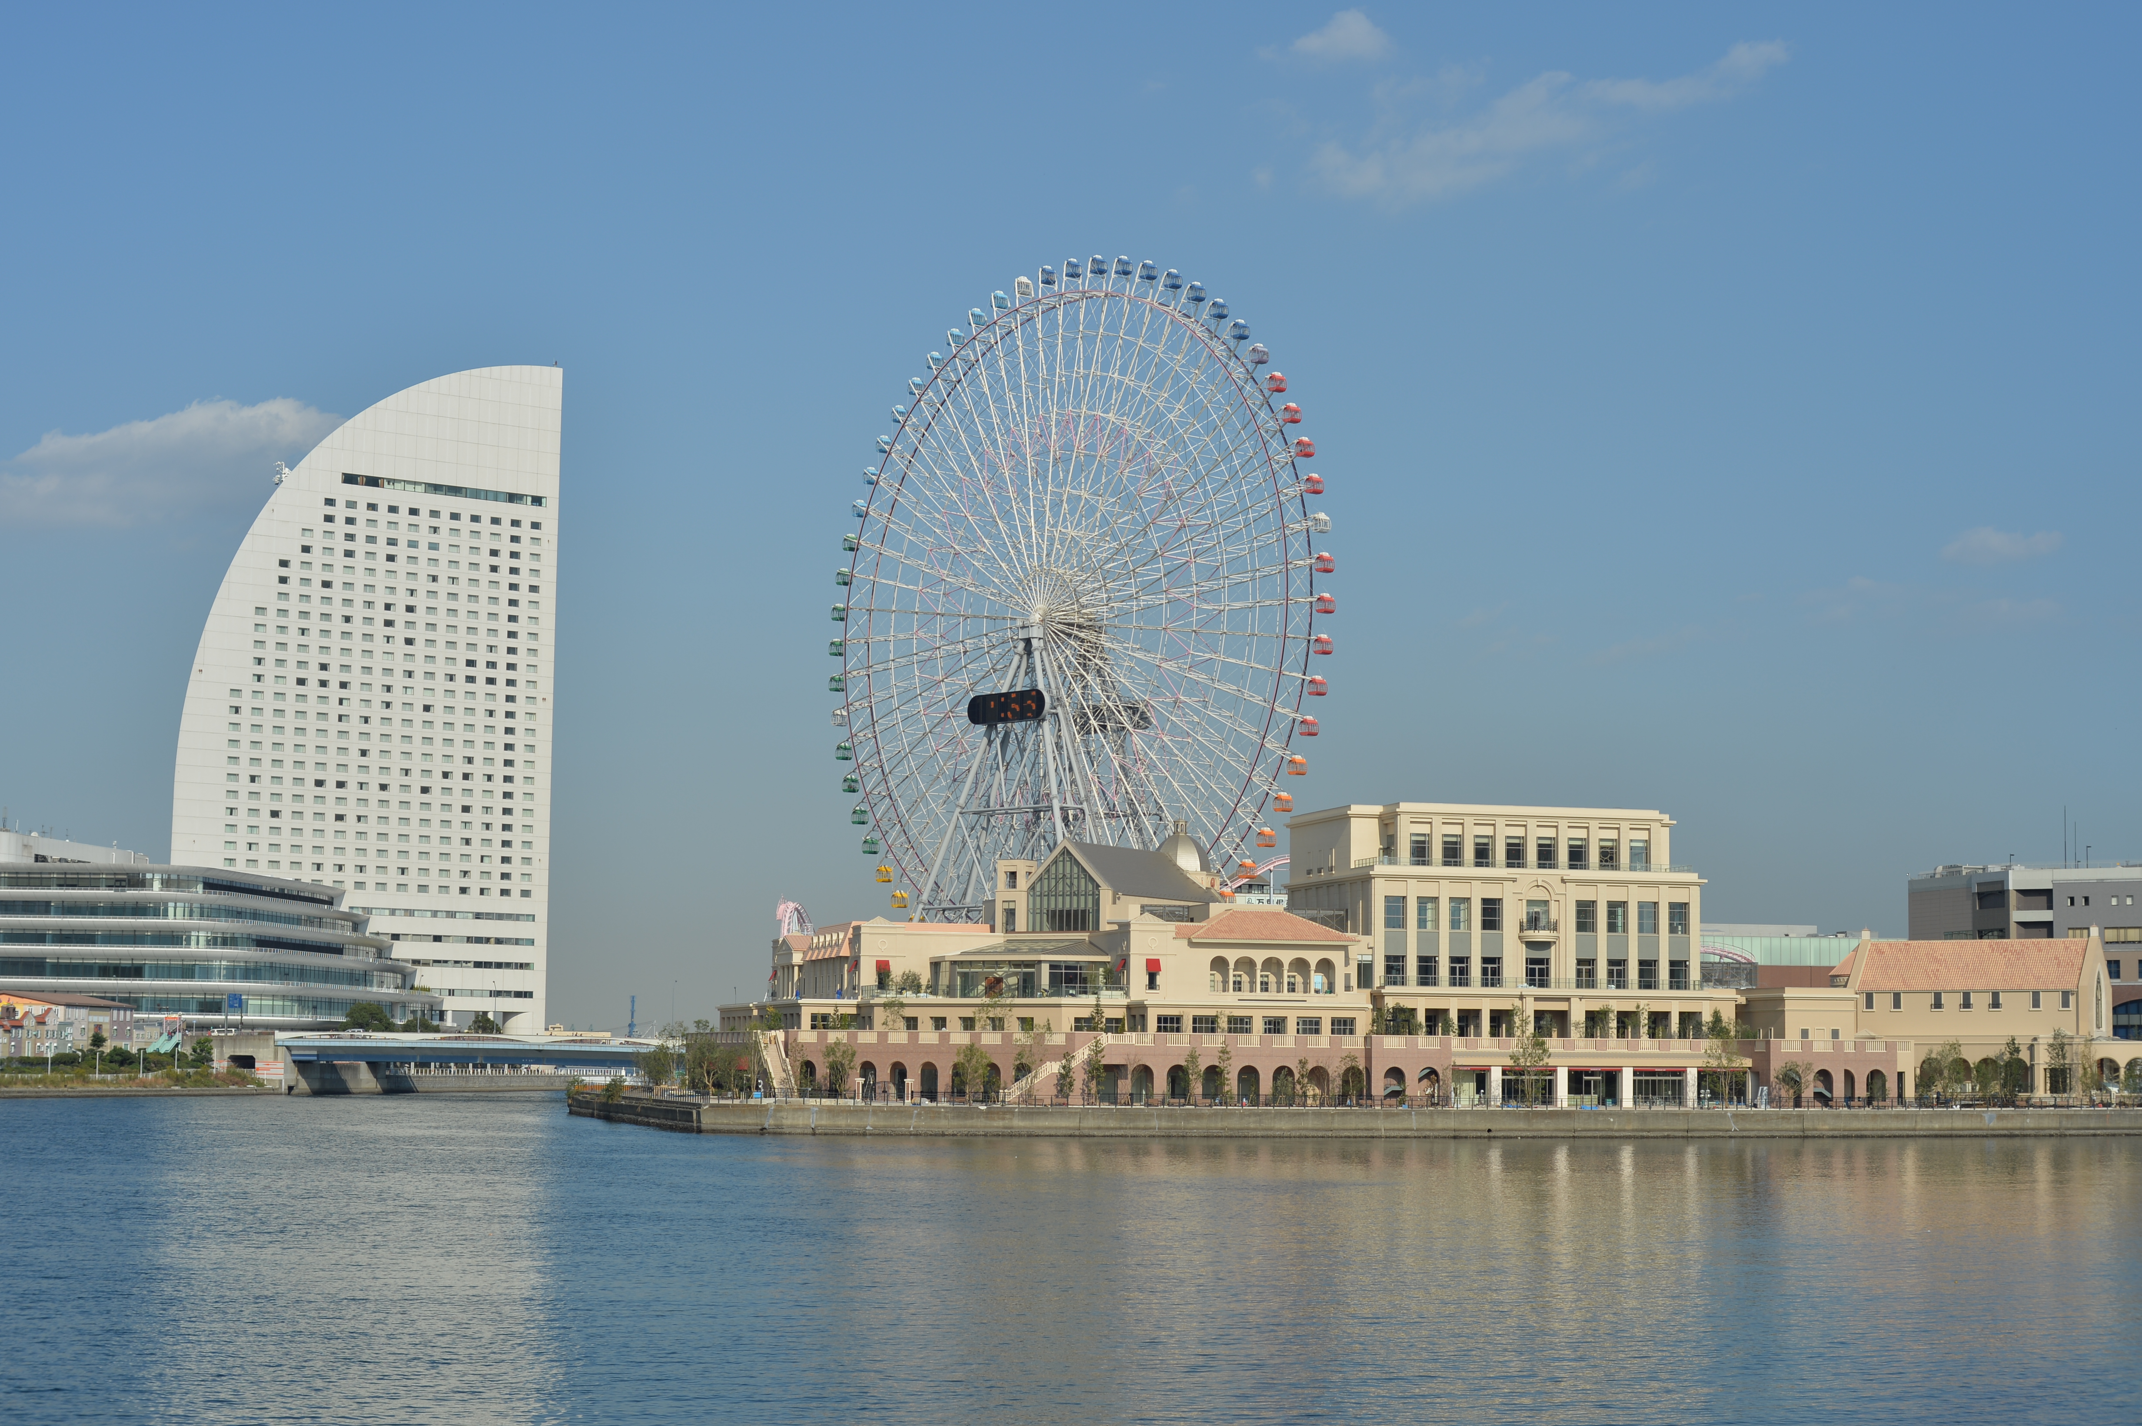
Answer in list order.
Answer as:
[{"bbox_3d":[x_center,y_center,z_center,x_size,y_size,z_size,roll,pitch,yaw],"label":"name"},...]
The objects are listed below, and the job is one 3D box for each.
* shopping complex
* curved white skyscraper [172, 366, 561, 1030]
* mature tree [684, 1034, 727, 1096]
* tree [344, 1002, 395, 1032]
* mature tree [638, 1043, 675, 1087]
[{"bbox_3d":[31.372,24.318,337.946,128.077,28.102,56.000,2,-6,-14],"label":"shopping complex"},{"bbox_3d":[-142.905,-1.016,675.480,77.243,139.600,28.000,5,-7,-35],"label":"curved white skyscraper"},{"bbox_3d":[-34.261,32.998,323.281,4.300,5.600,4.300,1,-6,0],"label":"mature tree"},{"bbox_3d":[-113.496,50.668,557.586,8.400,8.000,8.400,1,-6,0],"label":"tree"},{"bbox_3d":[-43.061,36.714,358.074,3.900,4.800,3.900,1,-6,0],"label":"mature tree"}]

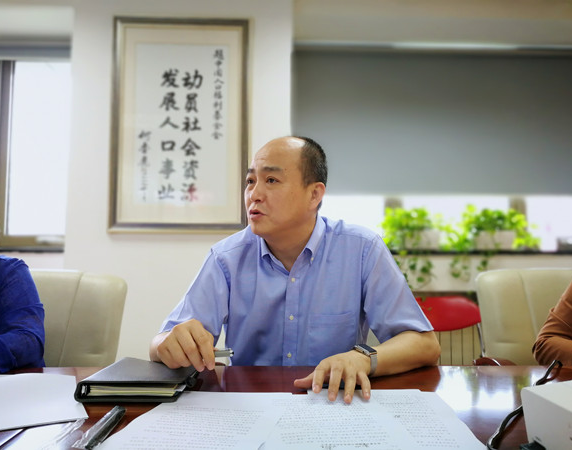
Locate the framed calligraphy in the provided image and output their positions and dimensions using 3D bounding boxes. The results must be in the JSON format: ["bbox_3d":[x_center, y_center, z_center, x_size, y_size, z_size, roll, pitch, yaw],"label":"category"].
[{"bbox_3d":[-0.644,-0.608,2.830,0.835,1.300,0.045,0,-4,-2],"label":"framed calligraphy"}]

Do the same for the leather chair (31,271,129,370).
[{"bbox_3d":[-0.759,0.594,1.185,0.600,0.960,0.660,0,-4,-2],"label":"leather chair"}]

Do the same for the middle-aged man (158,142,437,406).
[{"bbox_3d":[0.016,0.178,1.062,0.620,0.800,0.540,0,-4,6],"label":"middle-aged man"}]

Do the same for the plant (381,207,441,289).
[{"bbox_3d":[0.778,0.142,2.950,0.390,0.500,0.290,0,-4,-2],"label":"plant"}]

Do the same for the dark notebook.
[{"bbox_3d":[-0.258,0.289,0.888,0.183,0.035,0.200,0,-4,2],"label":"dark notebook"}]

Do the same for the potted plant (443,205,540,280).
[{"bbox_3d":[1.295,0.110,2.950,0.570,0.470,0.300,0,-4,-2],"label":"potted plant"}]

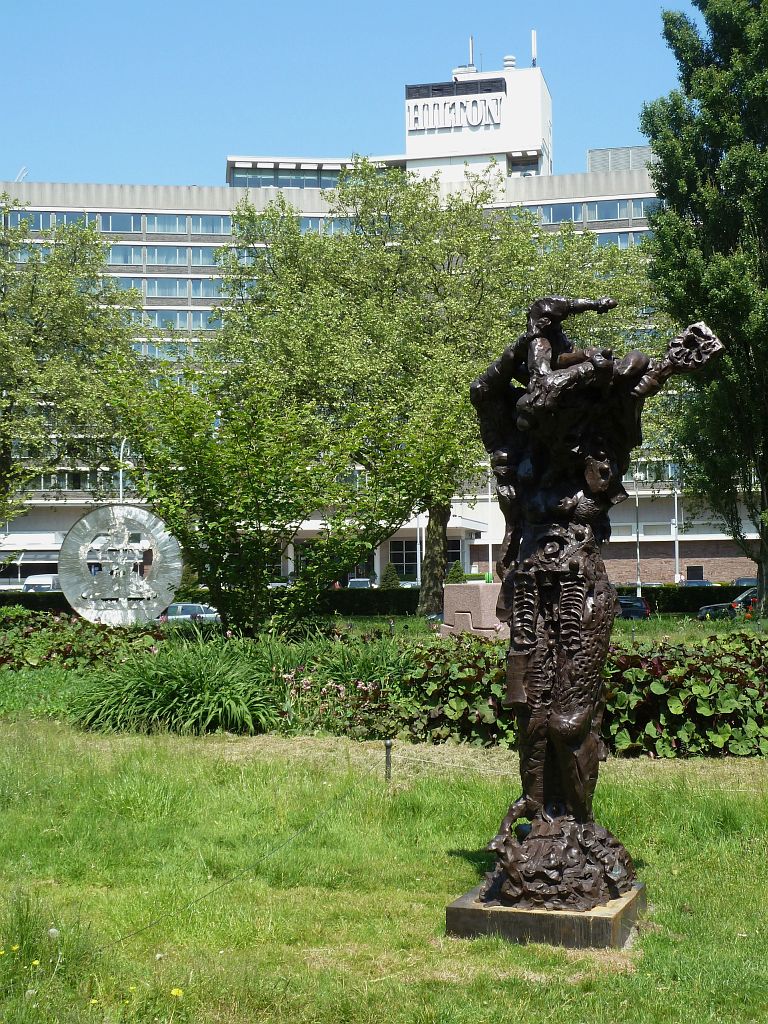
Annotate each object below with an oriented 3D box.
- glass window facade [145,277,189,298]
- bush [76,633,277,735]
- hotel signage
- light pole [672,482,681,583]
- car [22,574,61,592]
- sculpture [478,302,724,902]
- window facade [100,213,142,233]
[{"bbox_3d":[-19.452,-20.084,127.166,3.780,1.850,0.200,0,-3,-8],"label":"glass window facade"},{"bbox_3d":[-2.399,1.987,16.528,2.300,1.000,1.700,-1,-3,0],"label":"bush"},{"bbox_3d":[6.524,-36.450,130.463,8.600,2.300,0.400,-1,-3,11],"label":"hotel signage"},{"bbox_3d":[16.945,1.854,82.011,0.300,7.130,0.300,-1,-3,0],"label":"light pole"},{"bbox_3d":[-21.664,5.240,92.470,2.000,2.350,5.300,-1,-3,3],"label":"car"},{"bbox_3d":[1.076,0.397,6.988,1.120,2.900,0.750,-2,-3,17],"label":"sculpture"},{"bbox_3d":[-23.026,-25.397,124.671,3.690,1.730,0.200,0,-3,-7],"label":"window facade"}]

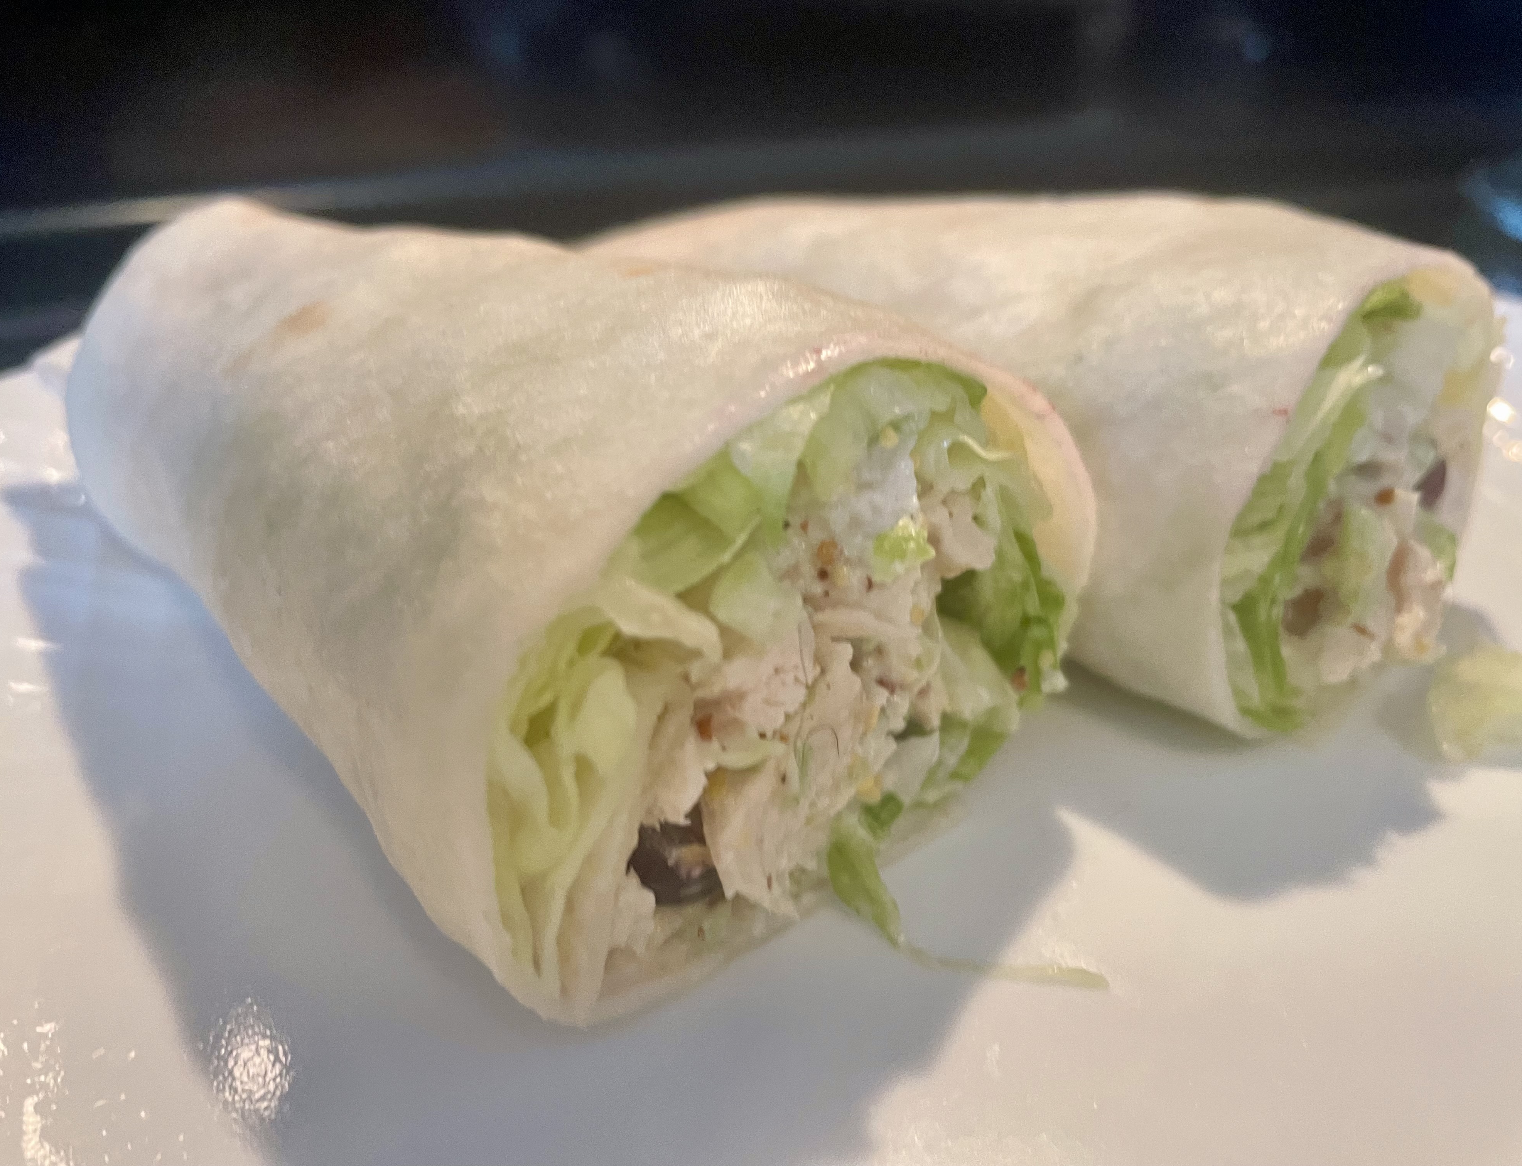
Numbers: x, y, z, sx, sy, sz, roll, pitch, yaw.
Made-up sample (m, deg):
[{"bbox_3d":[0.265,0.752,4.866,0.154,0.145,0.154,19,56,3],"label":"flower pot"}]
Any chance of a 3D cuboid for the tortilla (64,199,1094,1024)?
[{"bbox_3d":[-0.040,-0.018,0.145,0.073,0.050,0.142,-25,37,-36],"label":"tortilla"}]

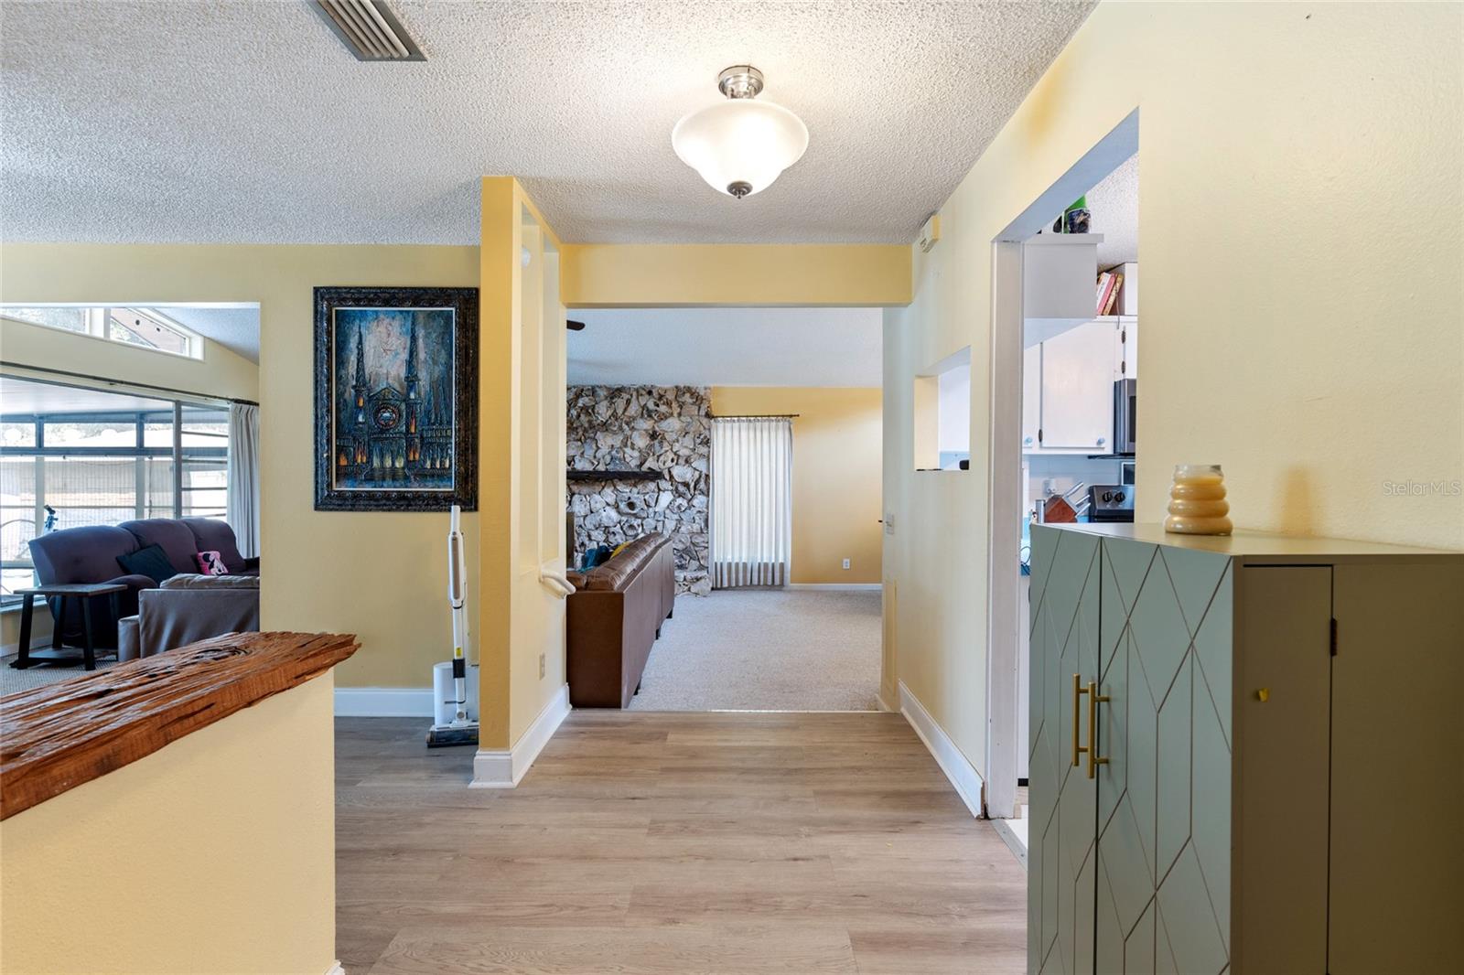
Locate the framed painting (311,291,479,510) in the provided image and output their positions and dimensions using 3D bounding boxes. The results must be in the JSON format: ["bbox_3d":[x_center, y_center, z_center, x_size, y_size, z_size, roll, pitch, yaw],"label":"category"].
[{"bbox_3d":[-1.703,-0.449,3.510,0.840,1.145,0.050,0,1,0],"label":"framed painting"}]

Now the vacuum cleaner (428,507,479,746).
[{"bbox_3d":[-1.278,0.638,3.351,0.270,1.100,0.340,0,1,-6],"label":"vacuum cleaner"}]

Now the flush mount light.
[{"bbox_3d":[0.026,-1.041,2.064,0.411,0.365,0.411,0,1,0],"label":"flush mount light"}]

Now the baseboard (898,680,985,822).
[{"bbox_3d":[0.900,1.128,3.090,0.025,0.145,1.190,0,1,0],"label":"baseboard"}]

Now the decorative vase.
[{"bbox_3d":[0.790,0.019,1.173,0.096,0.115,0.096,0,1,0],"label":"decorative vase"}]

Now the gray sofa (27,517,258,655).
[{"bbox_3d":[-5.233,0.815,6.725,1.020,0.980,2.200,0,1,0],"label":"gray sofa"}]

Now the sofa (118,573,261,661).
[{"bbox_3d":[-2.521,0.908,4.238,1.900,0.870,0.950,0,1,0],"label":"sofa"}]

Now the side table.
[{"bbox_3d":[-5.008,1.052,5.287,0.570,0.540,0.480,0,1,-6],"label":"side table"}]

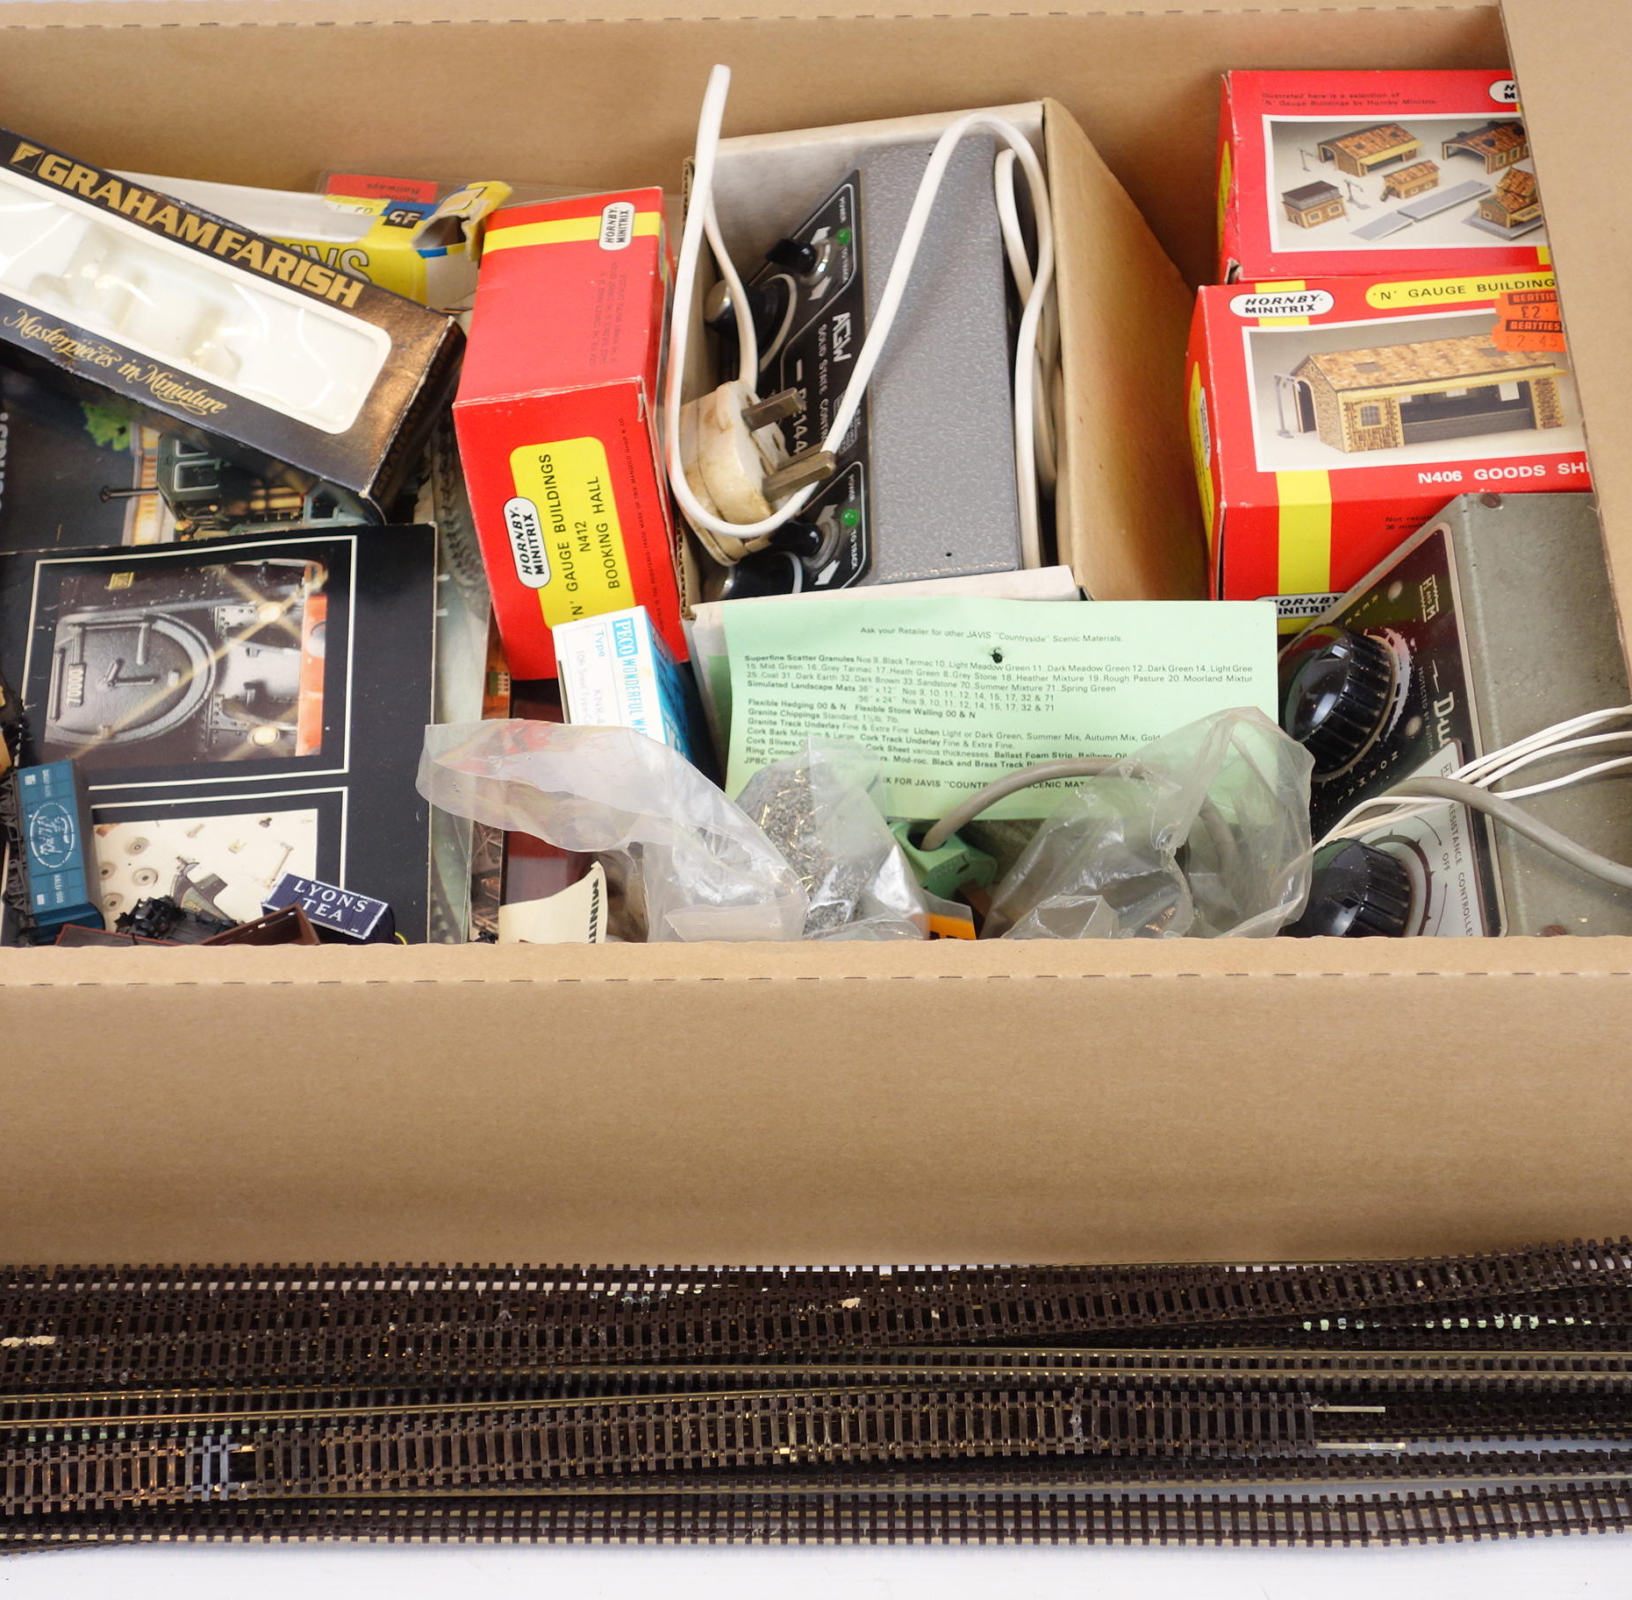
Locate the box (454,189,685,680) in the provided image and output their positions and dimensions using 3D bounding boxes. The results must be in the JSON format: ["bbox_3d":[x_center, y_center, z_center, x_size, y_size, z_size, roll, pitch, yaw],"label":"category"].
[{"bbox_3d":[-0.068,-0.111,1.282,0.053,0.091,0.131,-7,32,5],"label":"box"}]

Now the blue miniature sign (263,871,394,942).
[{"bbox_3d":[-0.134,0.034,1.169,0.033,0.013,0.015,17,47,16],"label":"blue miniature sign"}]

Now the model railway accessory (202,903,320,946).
[{"bbox_3d":[-0.159,0.048,1.193,0.040,0.018,0.017,-22,52,-19],"label":"model railway accessory"}]

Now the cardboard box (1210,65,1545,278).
[{"bbox_3d":[0.192,-0.180,1.348,0.121,0.052,0.091,0,52,2],"label":"cardboard box"}]

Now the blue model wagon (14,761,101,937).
[{"bbox_3d":[-0.209,0.015,1.176,0.021,0.018,0.052,-8,49,-8],"label":"blue model wagon"}]

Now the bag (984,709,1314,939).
[{"bbox_3d":[0.087,0.017,1.148,0.085,0.055,0.070,0,49,-1],"label":"bag"}]

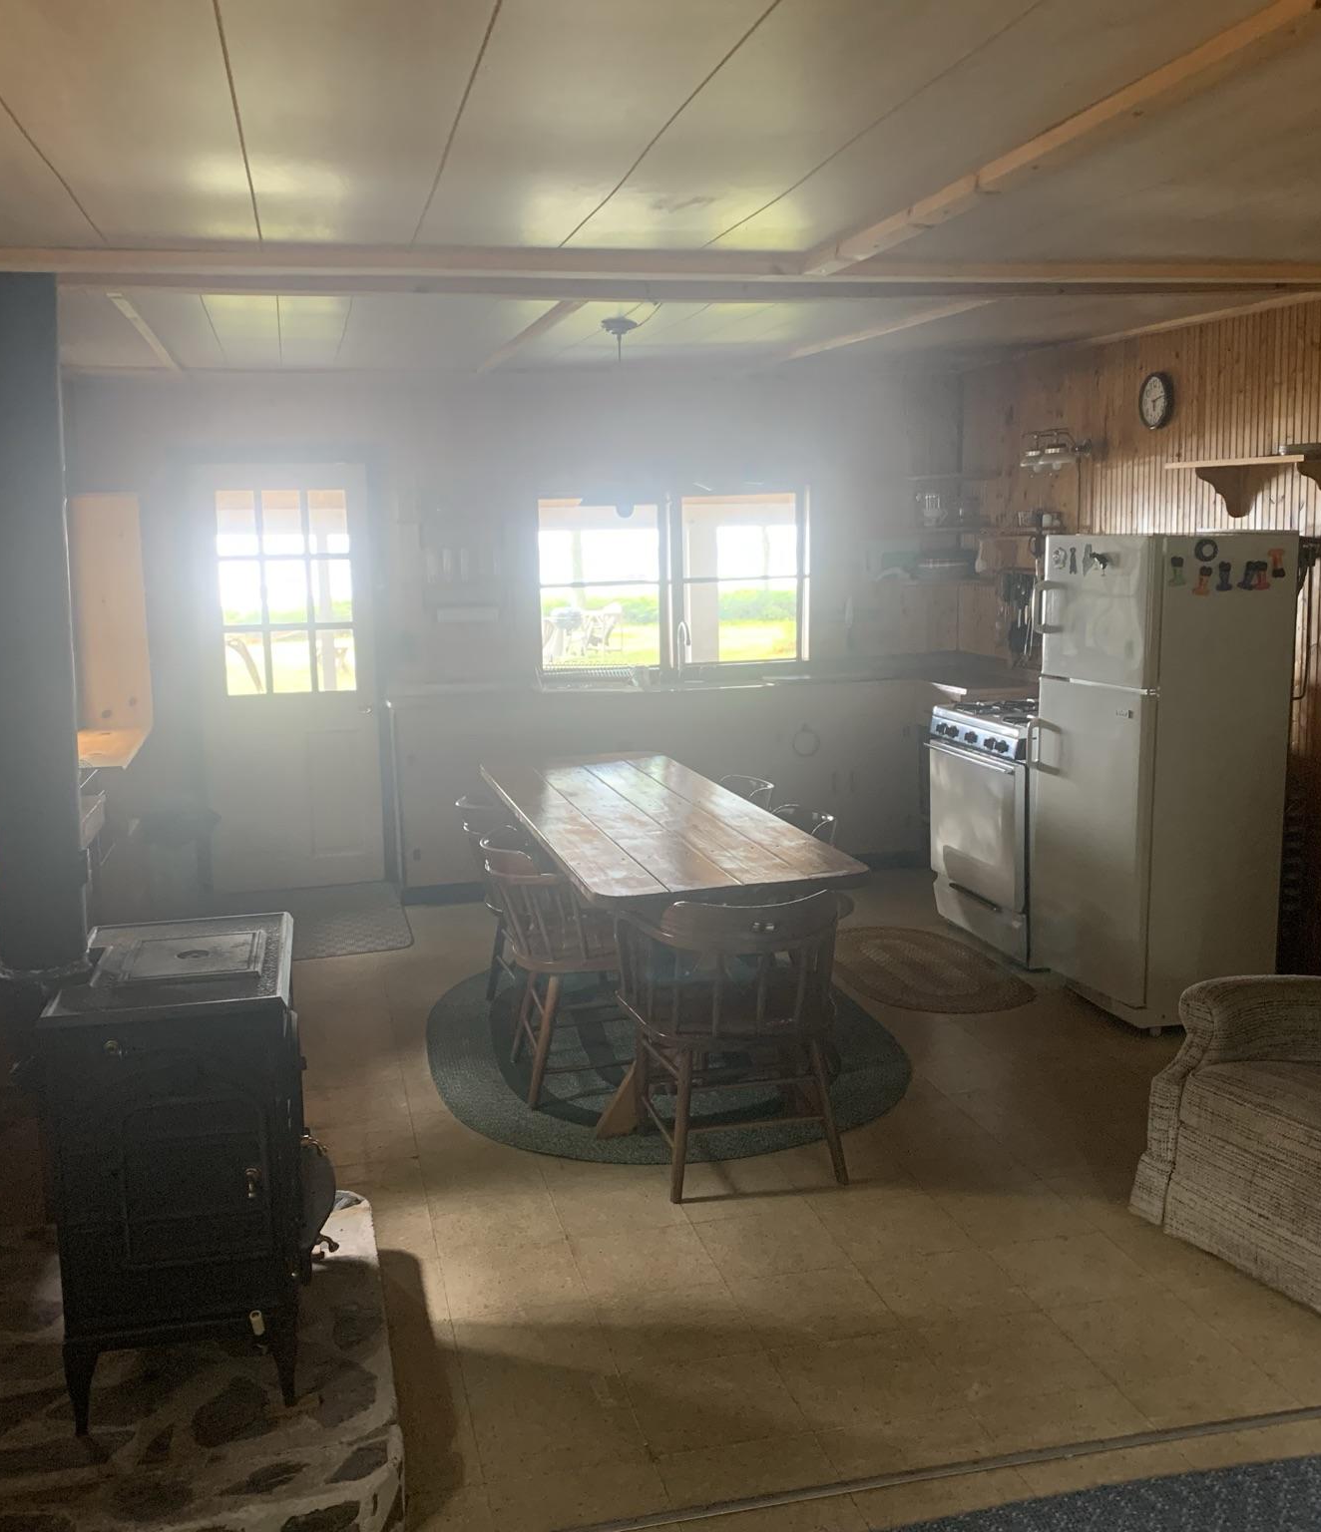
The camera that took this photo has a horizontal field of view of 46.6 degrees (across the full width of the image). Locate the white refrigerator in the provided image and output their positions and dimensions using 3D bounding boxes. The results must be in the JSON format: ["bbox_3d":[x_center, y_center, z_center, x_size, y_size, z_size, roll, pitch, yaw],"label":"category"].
[{"bbox_3d":[1.638,0.028,5.091,0.570,1.590,0.620,-3,9,-16],"label":"white refrigerator"}]

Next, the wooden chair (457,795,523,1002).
[{"bbox_3d":[-0.396,0.465,5.167,0.530,0.760,0.560,-3,9,-13],"label":"wooden chair"}]

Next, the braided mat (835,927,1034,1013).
[{"bbox_3d":[0.981,0.755,5.832,0.600,0.015,1.200,-3,9,-13],"label":"braided mat"}]

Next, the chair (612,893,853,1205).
[{"bbox_3d":[0.195,0.650,3.930,0.580,0.760,0.530,-3,9,-13],"label":"chair"}]

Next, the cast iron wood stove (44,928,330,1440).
[{"bbox_3d":[-0.870,0.729,2.929,0.460,0.746,0.610,-3,9,-13],"label":"cast iron wood stove"}]

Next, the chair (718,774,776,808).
[{"bbox_3d":[0.144,0.423,5.527,0.530,0.775,0.560,-3,9,-13],"label":"chair"}]

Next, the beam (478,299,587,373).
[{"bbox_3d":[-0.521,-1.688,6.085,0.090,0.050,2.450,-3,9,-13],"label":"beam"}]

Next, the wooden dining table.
[{"bbox_3d":[-0.068,0.506,4.906,0.750,0.750,2.150,-3,9,-13],"label":"wooden dining table"}]

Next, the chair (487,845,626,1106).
[{"bbox_3d":[-0.250,0.562,4.530,0.530,0.760,0.560,-3,9,-13],"label":"chair"}]

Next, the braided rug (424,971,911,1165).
[{"bbox_3d":[-0.013,0.883,5.125,1.520,0.015,2.170,-3,9,-8],"label":"braided rug"}]

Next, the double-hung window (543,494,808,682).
[{"bbox_3d":[0.073,-0.925,7.650,1.370,0.920,0.100,-3,9,-13],"label":"double-hung window"}]

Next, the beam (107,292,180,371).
[{"bbox_3d":[-1.830,-1.553,5.515,0.055,0.055,2.600,-3,10,-12],"label":"beam"}]

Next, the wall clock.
[{"bbox_3d":[1.832,-1.357,5.679,0.045,0.220,0.220,-3,9,-13],"label":"wall clock"}]

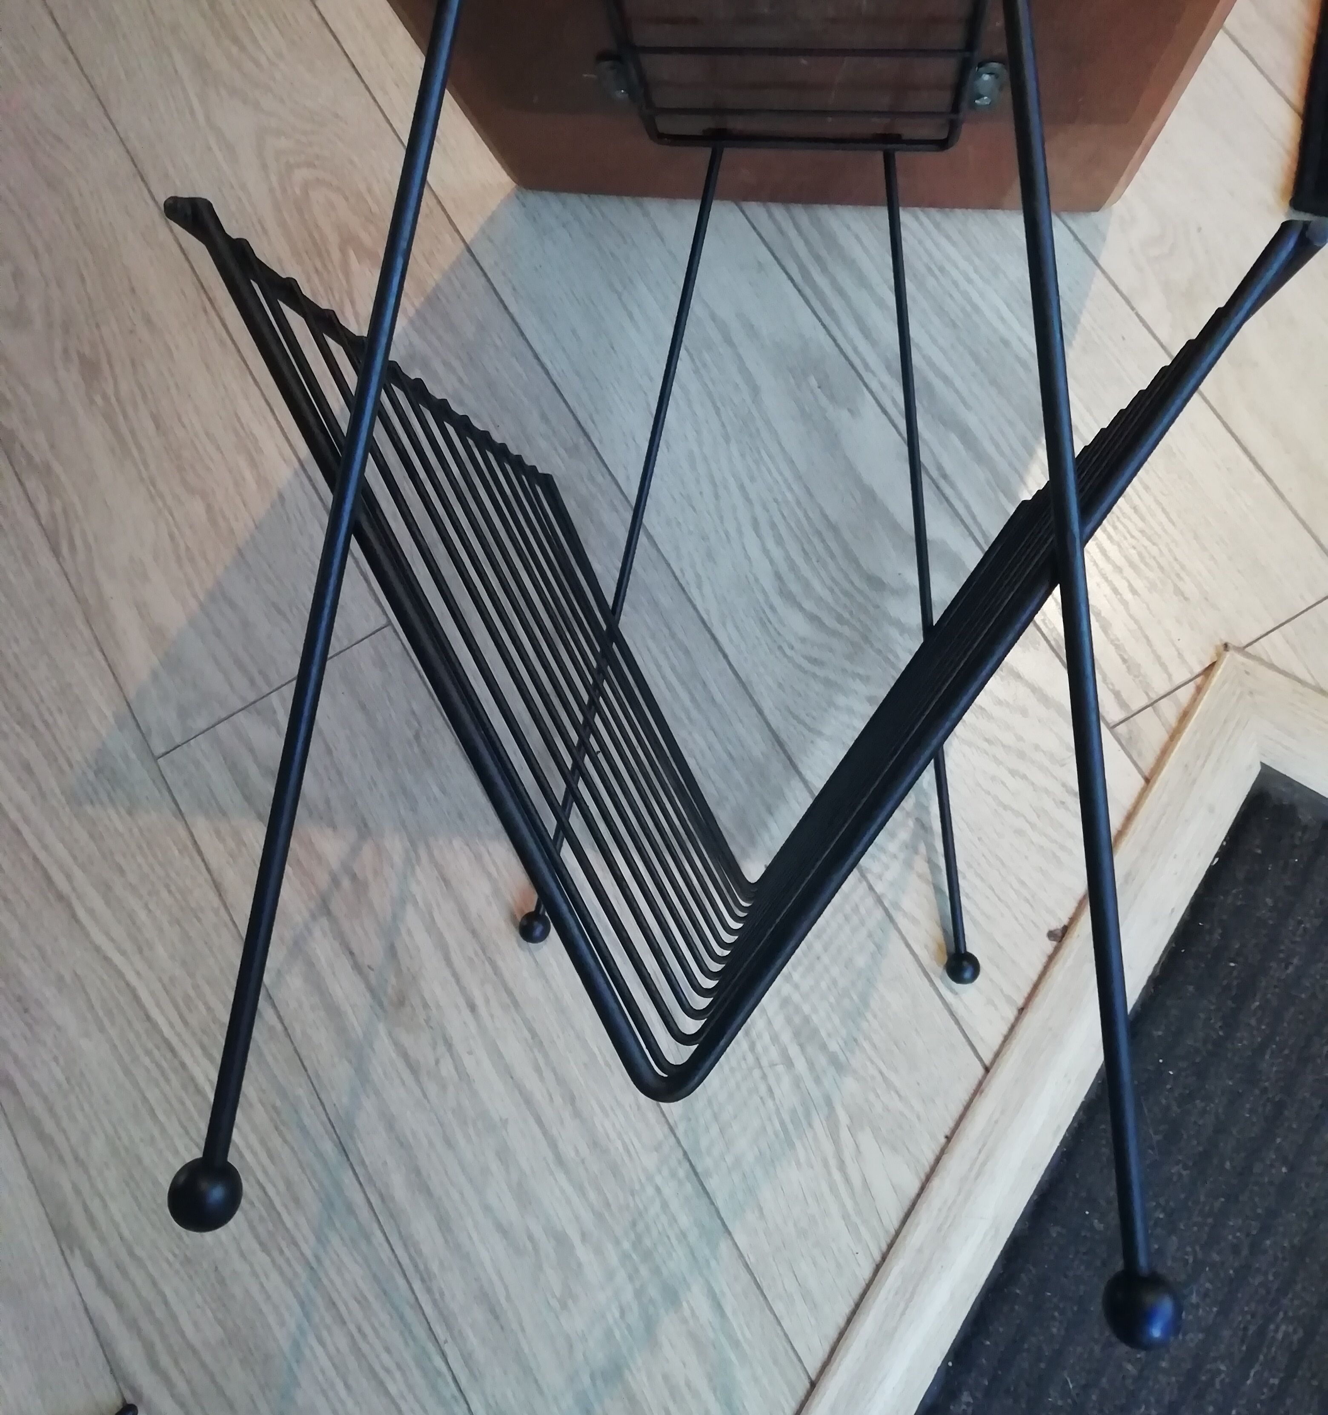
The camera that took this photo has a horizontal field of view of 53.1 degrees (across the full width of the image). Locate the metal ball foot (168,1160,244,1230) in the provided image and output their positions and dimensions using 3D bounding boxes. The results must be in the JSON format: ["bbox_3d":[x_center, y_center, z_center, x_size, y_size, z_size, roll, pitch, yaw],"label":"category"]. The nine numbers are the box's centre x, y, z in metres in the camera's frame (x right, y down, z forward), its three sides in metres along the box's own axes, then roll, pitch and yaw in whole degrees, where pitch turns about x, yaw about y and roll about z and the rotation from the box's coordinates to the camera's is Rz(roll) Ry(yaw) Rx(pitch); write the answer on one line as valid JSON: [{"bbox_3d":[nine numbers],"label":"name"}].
[{"bbox_3d":[-0.135,0.144,0.393,0.021,0.021,0.021,4,91,7],"label":"metal ball foot"}]

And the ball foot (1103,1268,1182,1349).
[{"bbox_3d":[0.132,0.166,0.368,0.021,0.021,0.021,4,91,7],"label":"ball foot"}]

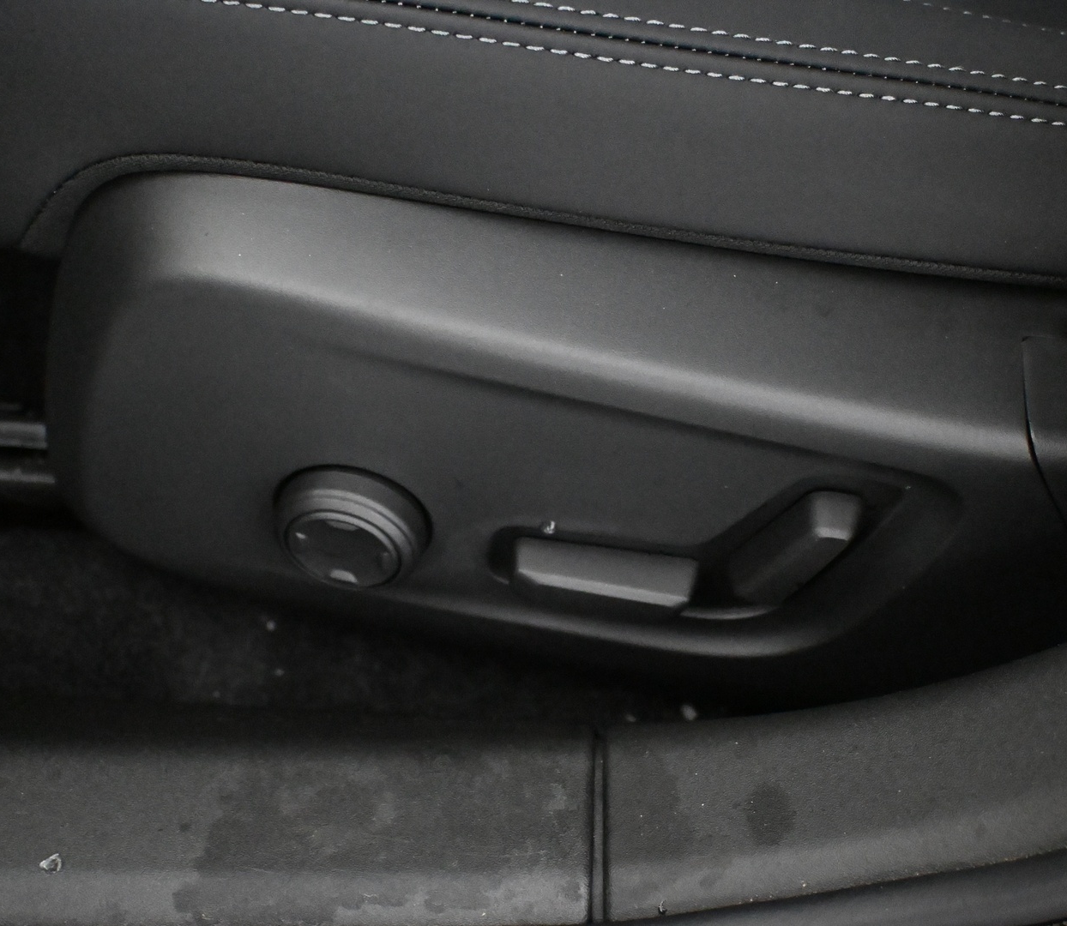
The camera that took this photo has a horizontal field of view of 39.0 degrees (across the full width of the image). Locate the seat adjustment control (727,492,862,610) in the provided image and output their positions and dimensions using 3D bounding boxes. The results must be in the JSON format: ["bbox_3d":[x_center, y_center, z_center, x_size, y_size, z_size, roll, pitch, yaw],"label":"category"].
[{"bbox_3d":[0.084,0.029,0.487,0.014,0.046,0.018,27,44,-18],"label":"seat adjustment control"}]

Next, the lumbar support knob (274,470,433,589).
[{"bbox_3d":[-0.061,0.024,0.497,0.052,0.052,0.014,7,47,7],"label":"lumbar support knob"}]

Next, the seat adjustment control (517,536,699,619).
[{"bbox_3d":[0.025,0.040,0.509,0.060,0.013,0.018,9,47,1],"label":"seat adjustment control"}]

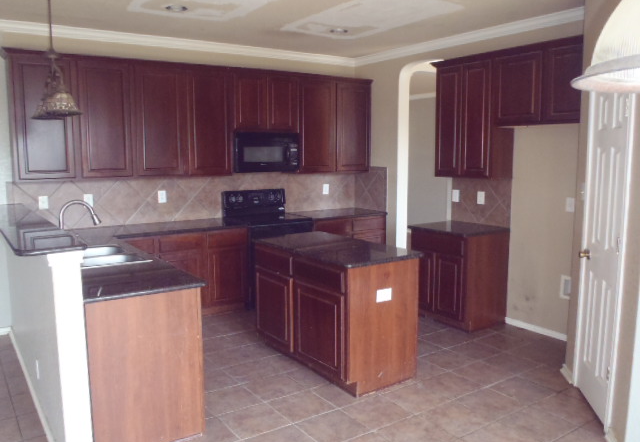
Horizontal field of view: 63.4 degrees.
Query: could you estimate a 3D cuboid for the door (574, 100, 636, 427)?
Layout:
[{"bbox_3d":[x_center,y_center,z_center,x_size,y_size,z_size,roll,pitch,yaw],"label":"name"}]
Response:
[{"bbox_3d":[1.716,0.177,3.120,0.060,2.060,0.680,1,7,11],"label":"door"}]

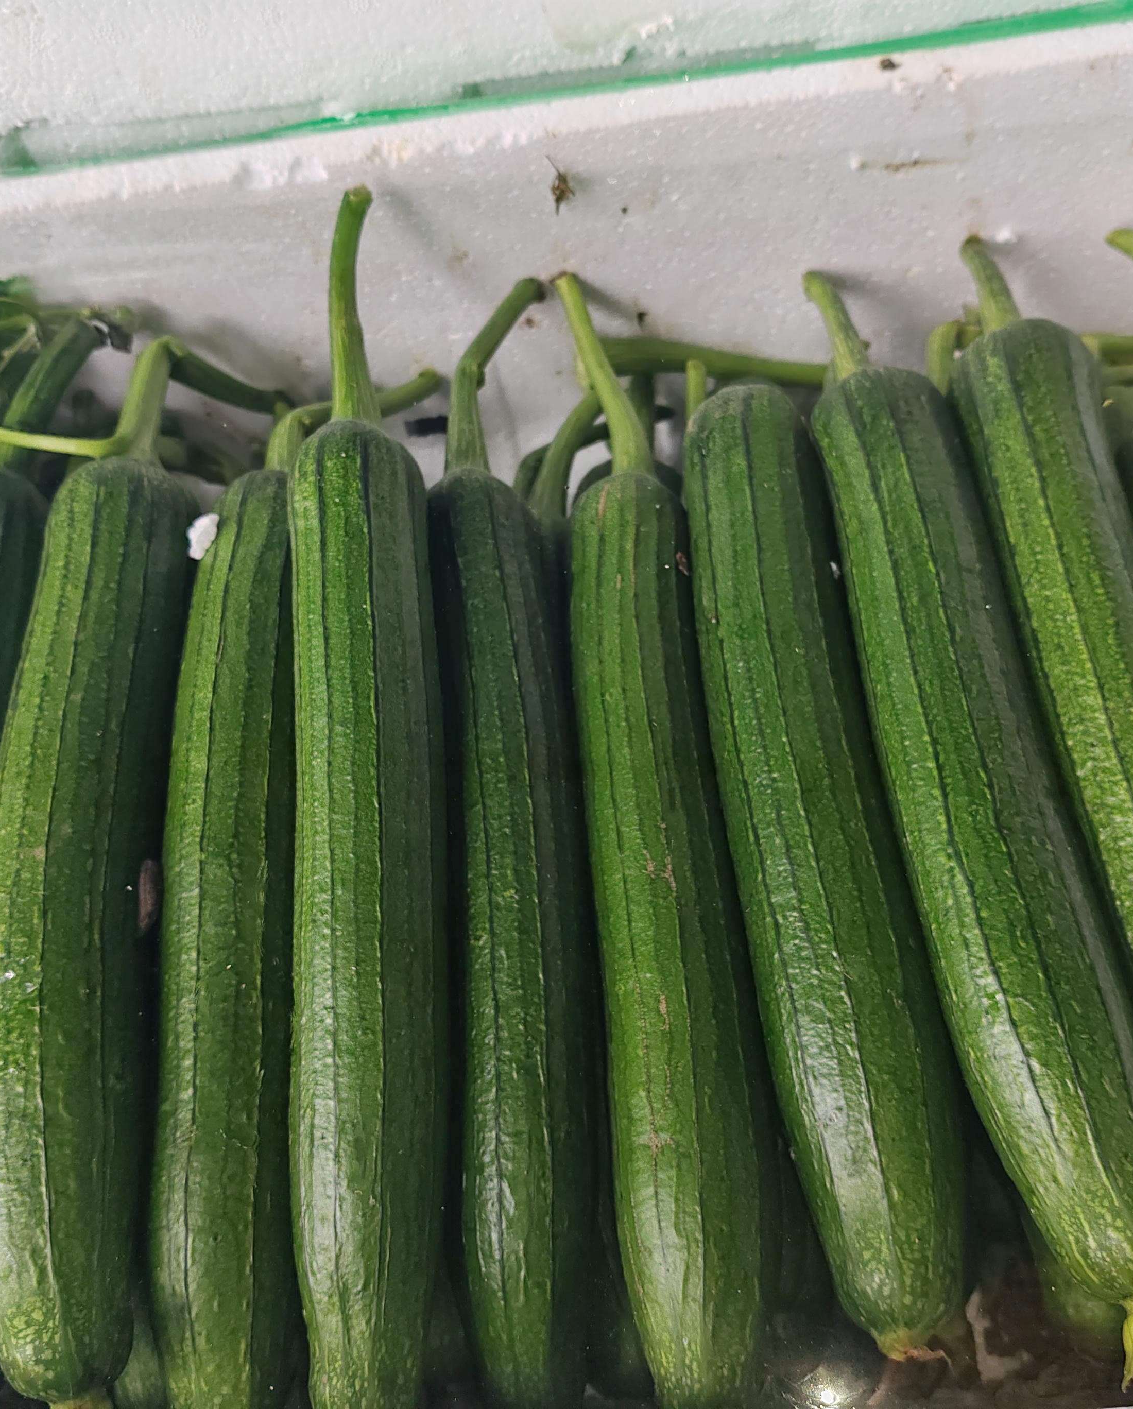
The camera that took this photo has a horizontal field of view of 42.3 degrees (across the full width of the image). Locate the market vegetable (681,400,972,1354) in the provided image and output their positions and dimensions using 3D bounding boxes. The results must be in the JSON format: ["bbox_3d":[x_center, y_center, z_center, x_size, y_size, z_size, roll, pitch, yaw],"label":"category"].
[{"bbox_3d":[0.074,0.024,0.454,0.048,0.048,0.325,-7,60,5],"label":"market vegetable"}]

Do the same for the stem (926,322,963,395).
[{"bbox_3d":[0.141,-0.128,0.547,0.011,0.010,0.037,4,67,11],"label":"stem"}]

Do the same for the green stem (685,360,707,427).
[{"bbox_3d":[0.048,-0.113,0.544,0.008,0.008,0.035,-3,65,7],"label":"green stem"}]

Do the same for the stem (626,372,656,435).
[{"bbox_3d":[0.029,-0.116,0.576,0.011,0.010,0.033,0,75,8],"label":"stem"}]

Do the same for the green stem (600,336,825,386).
[{"bbox_3d":[0.056,-0.132,0.566,0.091,0.014,0.014,10,66,19],"label":"green stem"}]

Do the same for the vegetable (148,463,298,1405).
[{"bbox_3d":[-0.106,0.052,0.480,0.046,0.047,0.333,-8,60,4],"label":"vegetable"}]

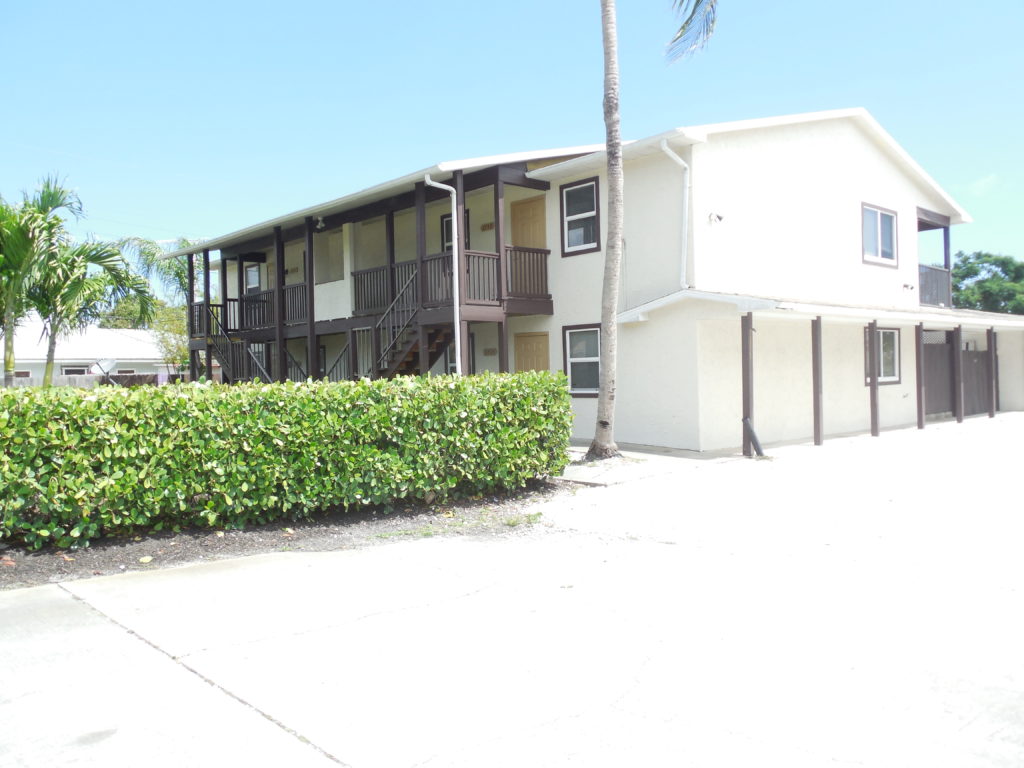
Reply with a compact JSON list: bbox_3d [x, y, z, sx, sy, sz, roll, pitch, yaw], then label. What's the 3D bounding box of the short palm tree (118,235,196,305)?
[{"bbox_3d":[-13.100,-2.200,32.000,4.600,7.000,4.600,-1,1,-11],"label":"short palm tree"}]

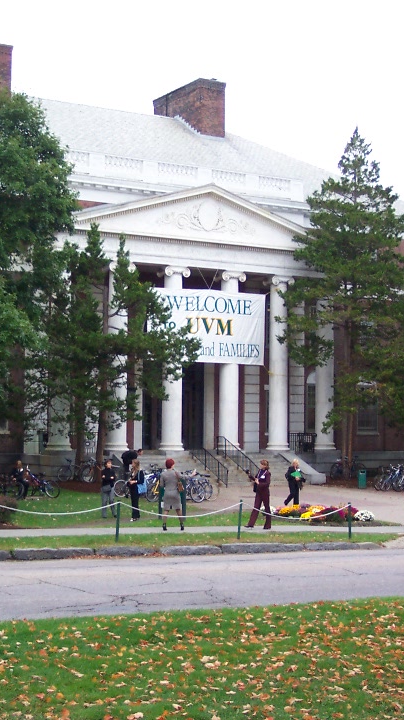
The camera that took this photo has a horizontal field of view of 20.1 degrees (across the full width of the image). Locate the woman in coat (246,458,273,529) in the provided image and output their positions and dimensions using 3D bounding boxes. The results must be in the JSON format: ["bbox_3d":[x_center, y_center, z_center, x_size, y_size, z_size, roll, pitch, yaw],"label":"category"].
[{"bbox_3d":[1.392,3.260,27.600,0.600,1.688,0.520,3,-5,-33],"label":"woman in coat"}]

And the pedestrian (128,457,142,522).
[{"bbox_3d":[-1.785,3.576,31.300,0.440,1.689,0.500,1,-4,-15],"label":"pedestrian"}]

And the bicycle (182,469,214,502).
[{"bbox_3d":[-0.299,5.165,45.500,1.650,1.070,0.580,-3,-5,35],"label":"bicycle"}]

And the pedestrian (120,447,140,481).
[{"bbox_3d":[-2.853,4.450,45.800,0.850,1.748,0.520,-1,-4,12],"label":"pedestrian"}]

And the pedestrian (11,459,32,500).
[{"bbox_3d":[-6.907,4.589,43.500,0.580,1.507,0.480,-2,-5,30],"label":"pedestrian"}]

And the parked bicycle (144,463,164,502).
[{"bbox_3d":[-1.716,4.840,43.000,1.650,1.070,0.580,-3,-5,35],"label":"parked bicycle"}]

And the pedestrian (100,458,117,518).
[{"bbox_3d":[-2.603,3.603,31.900,0.500,1.665,0.360,1,-4,-7],"label":"pedestrian"}]

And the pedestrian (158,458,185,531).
[{"bbox_3d":[-0.691,3.156,26.700,0.630,1.684,0.400,0,-4,10],"label":"pedestrian"}]

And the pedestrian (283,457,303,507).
[{"bbox_3d":[3.149,4.212,38.800,0.550,1.671,0.500,3,-5,-37],"label":"pedestrian"}]

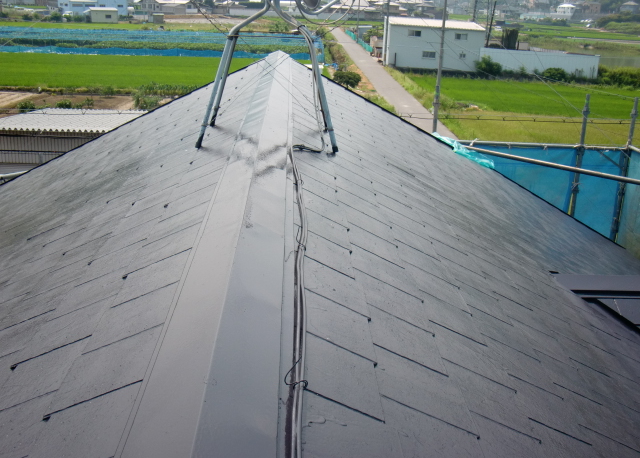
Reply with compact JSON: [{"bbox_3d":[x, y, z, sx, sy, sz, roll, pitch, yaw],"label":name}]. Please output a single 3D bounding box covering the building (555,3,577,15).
[{"bbox_3d":[147.648,-131.595,420.842,8.800,6.700,7.500,19,25,40],"label":"building"}]

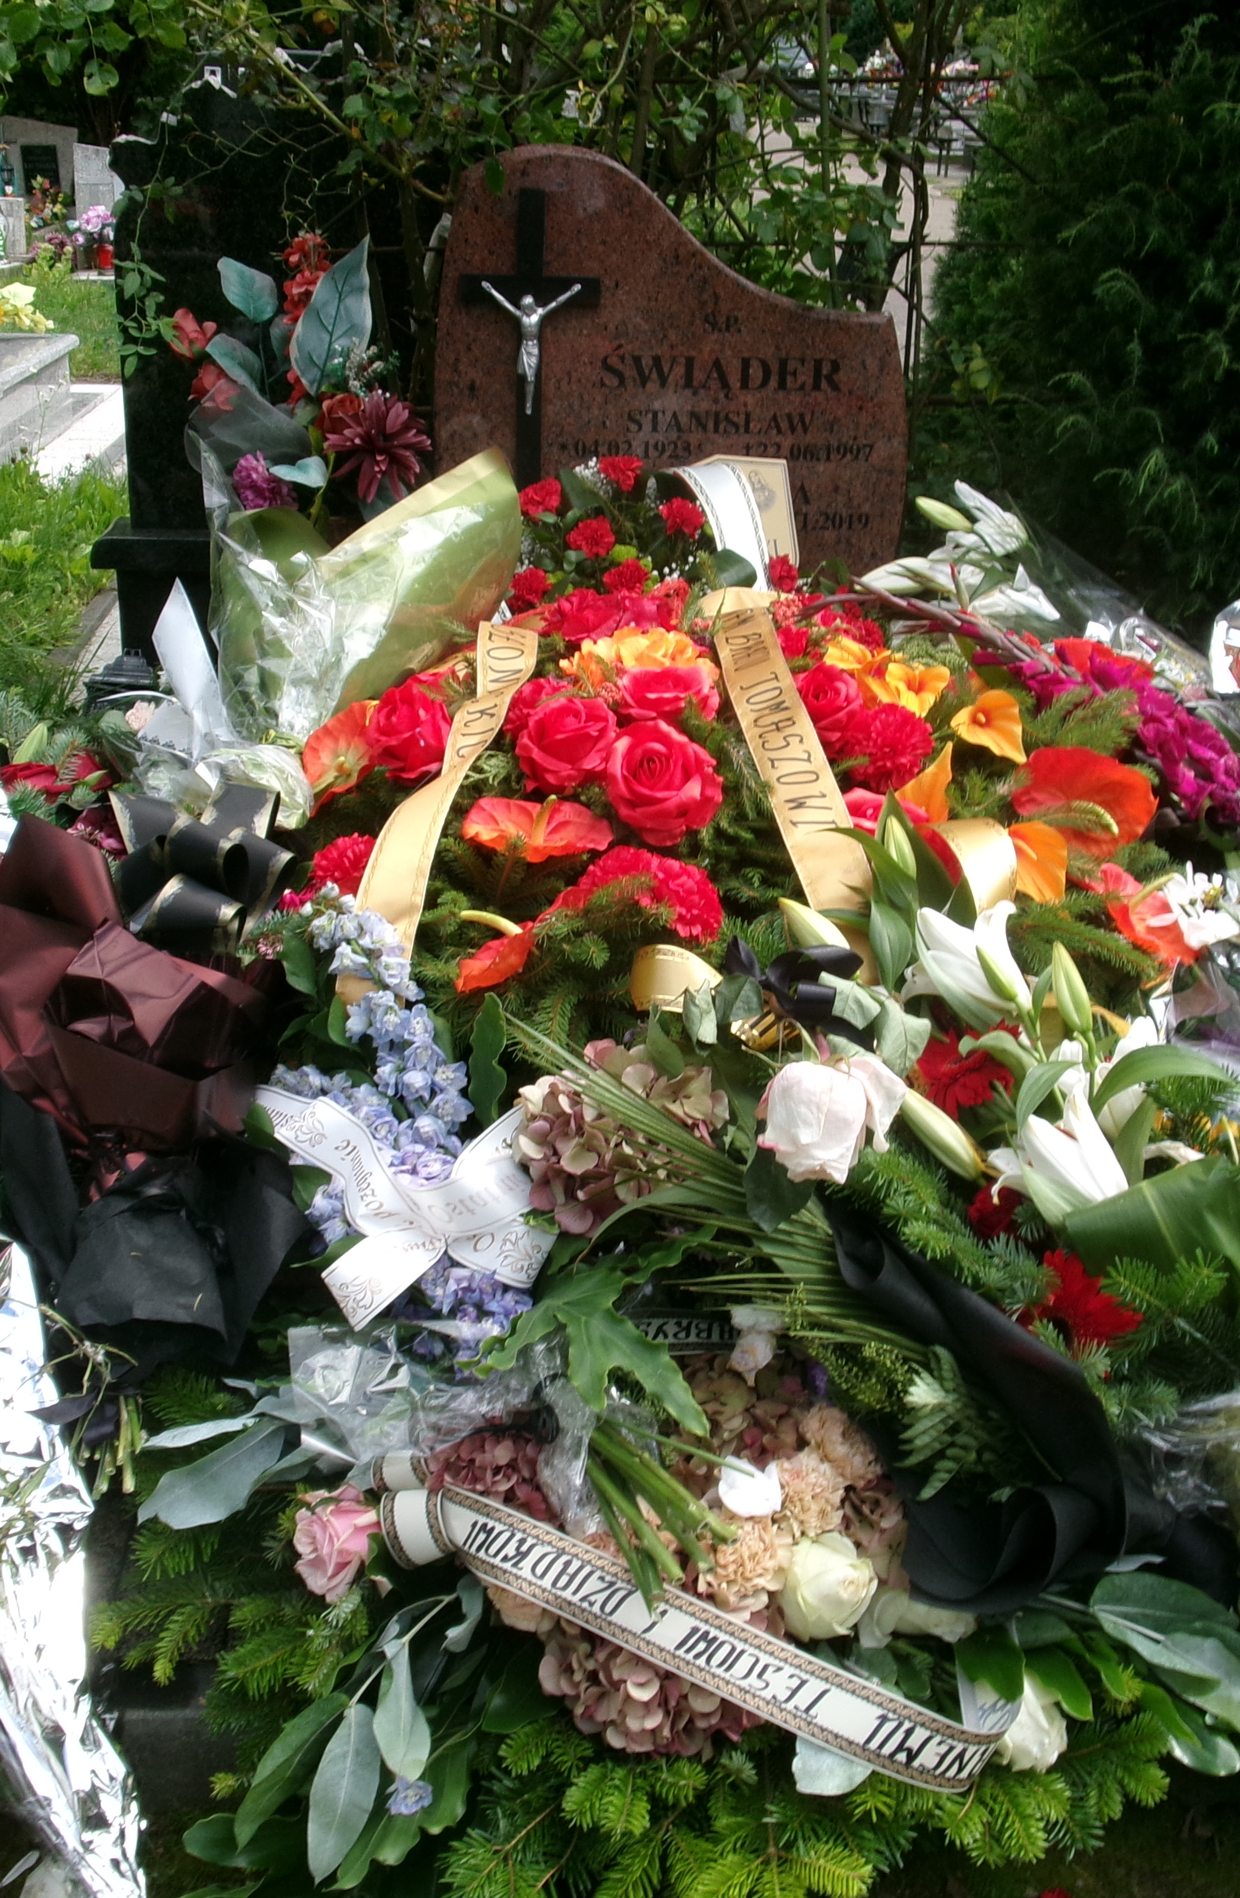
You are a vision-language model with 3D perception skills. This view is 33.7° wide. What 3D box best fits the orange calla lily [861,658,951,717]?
[{"bbox_3d":[0.319,-0.293,2.270,0.095,0.065,0.070,-3,-3,-10],"label":"orange calla lily"}]

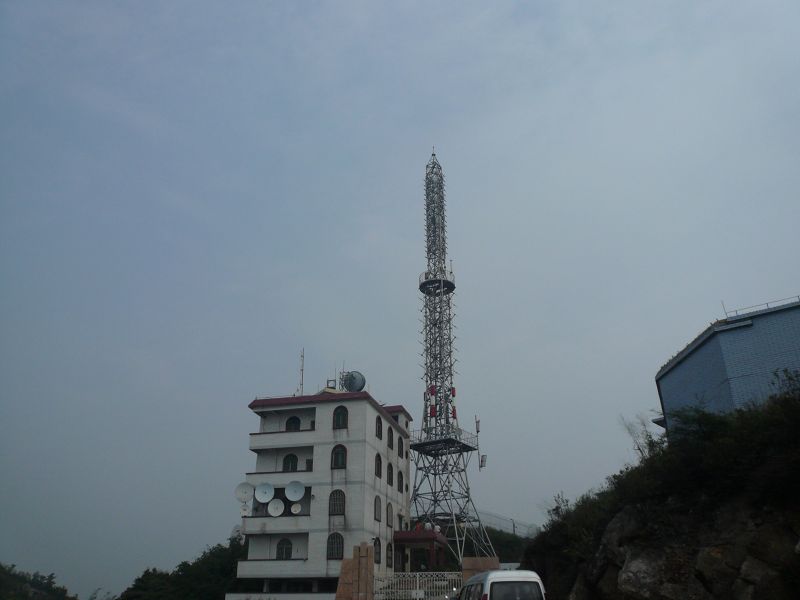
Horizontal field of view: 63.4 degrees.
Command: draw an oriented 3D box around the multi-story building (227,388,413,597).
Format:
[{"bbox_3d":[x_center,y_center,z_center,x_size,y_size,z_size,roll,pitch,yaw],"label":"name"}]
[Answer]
[{"bbox_3d":[-6.055,18.685,60.730,11.344,18.026,16.576,-7,-27,13],"label":"multi-story building"}]

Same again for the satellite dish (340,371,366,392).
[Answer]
[{"bbox_3d":[-4.315,7.819,61.104,2.150,2.100,0.950,2,-26,-4],"label":"satellite dish"}]

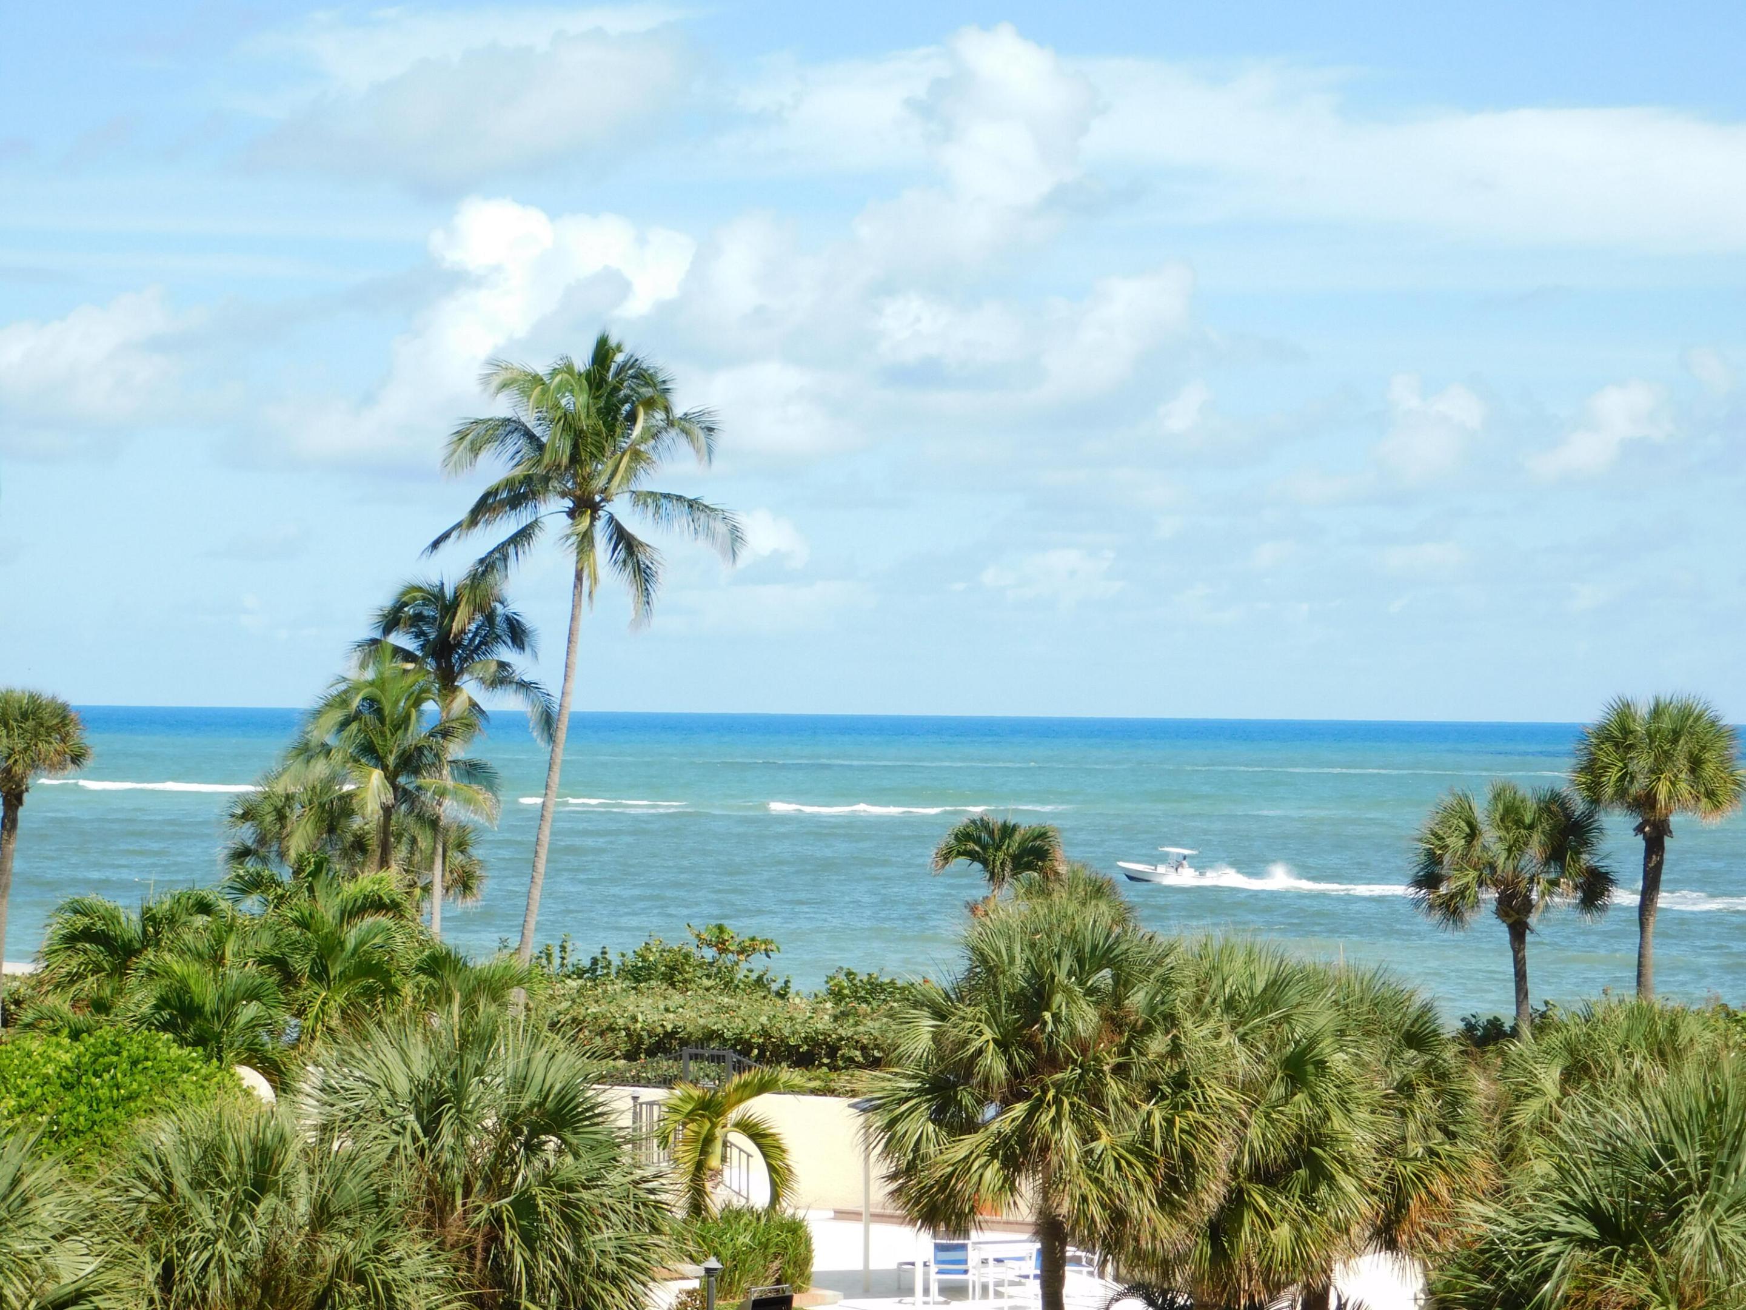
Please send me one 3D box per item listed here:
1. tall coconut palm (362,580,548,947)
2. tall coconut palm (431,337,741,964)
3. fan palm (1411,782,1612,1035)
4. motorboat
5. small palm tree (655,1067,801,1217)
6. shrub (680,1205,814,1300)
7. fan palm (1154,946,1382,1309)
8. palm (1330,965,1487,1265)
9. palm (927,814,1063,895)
[{"bbox_3d":[-9.551,2.810,103.947,4.450,9.300,4.400,1,-1,0],"label":"tall coconut palm"},{"bbox_3d":[-5.809,0.265,91.924,6.200,13.300,6.000,1,-1,0],"label":"tall coconut palm"},{"bbox_3d":[12.074,4.916,86.971,3.800,5.050,3.700,1,-1,0],"label":"fan palm"},{"bbox_3d":[19.171,14.004,305.000,6.600,2.600,2.400,5,2,30],"label":"motorboat"},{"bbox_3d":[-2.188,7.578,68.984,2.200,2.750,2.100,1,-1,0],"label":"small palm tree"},{"bbox_3d":[-1.863,8.794,67.492,1.970,1.400,1.700,1,-1,0],"label":"shrub"},{"bbox_3d":[5.153,6.385,59.970,3.150,5.300,3.100,1,-1,0],"label":"fan palm"},{"bbox_3d":[7.156,6.609,62.973,2.600,4.700,2.600,1,-1,0],"label":"palm"},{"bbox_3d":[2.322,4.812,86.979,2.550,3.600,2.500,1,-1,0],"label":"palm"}]

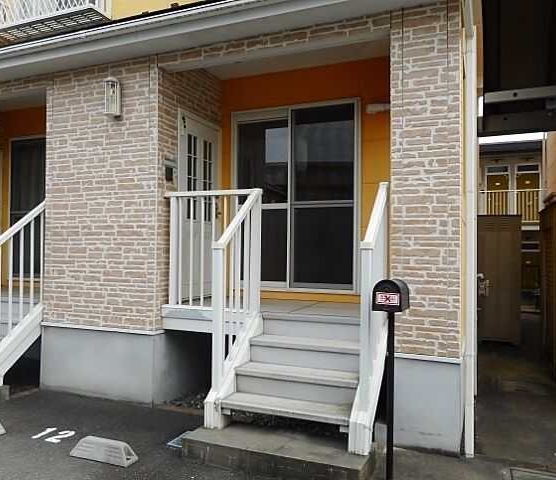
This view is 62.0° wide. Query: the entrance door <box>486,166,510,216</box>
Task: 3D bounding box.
[{"bbox_3d":[7.766,-1.587,16.300,0.860,2.130,0.100,0,-1,22],"label":"entrance door"}]

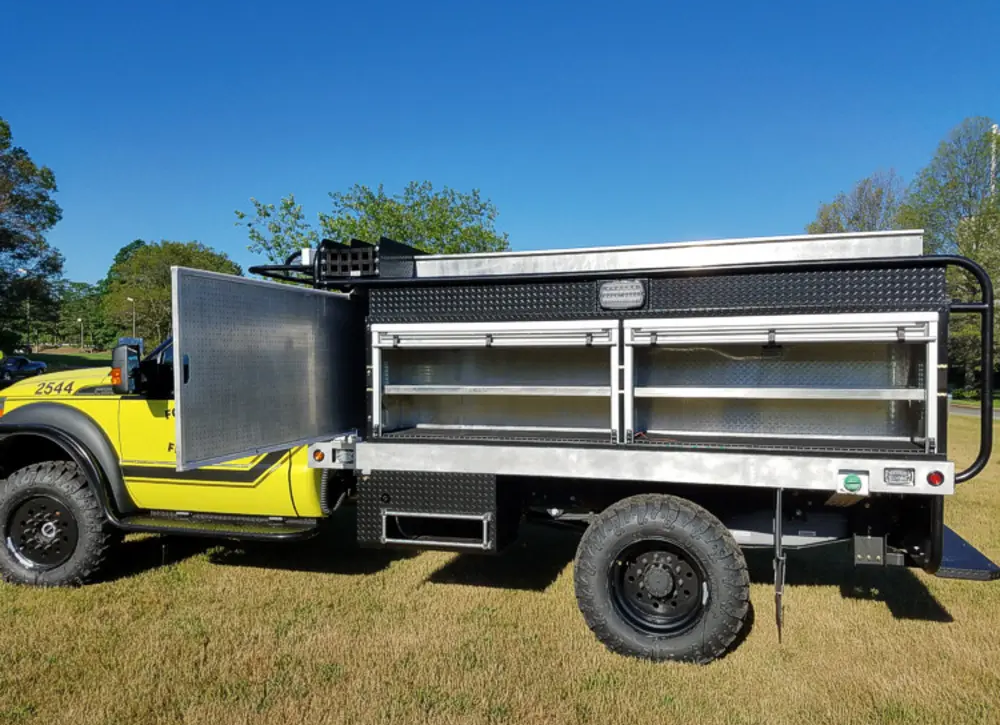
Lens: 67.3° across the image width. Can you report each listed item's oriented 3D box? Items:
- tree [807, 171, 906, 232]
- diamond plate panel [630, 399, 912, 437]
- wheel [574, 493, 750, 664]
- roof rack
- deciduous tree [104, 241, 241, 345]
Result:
[{"bbox_3d":[19.102,-4.724,40.000,6.200,11.010,6.200,0,1,26],"label":"tree"},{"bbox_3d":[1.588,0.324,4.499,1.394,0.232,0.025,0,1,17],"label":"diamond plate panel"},{"bbox_3d":[0.873,1.183,4.066,0.910,0.910,0.320,0,1,17],"label":"wheel"},{"bbox_3d":[0.525,-0.610,5.060,3.720,0.283,2.100,0,1,17],"label":"roof rack"},{"bbox_3d":[-32.620,-6.744,75.000,12.300,10.890,11.800,-1,1,-23],"label":"deciduous tree"}]

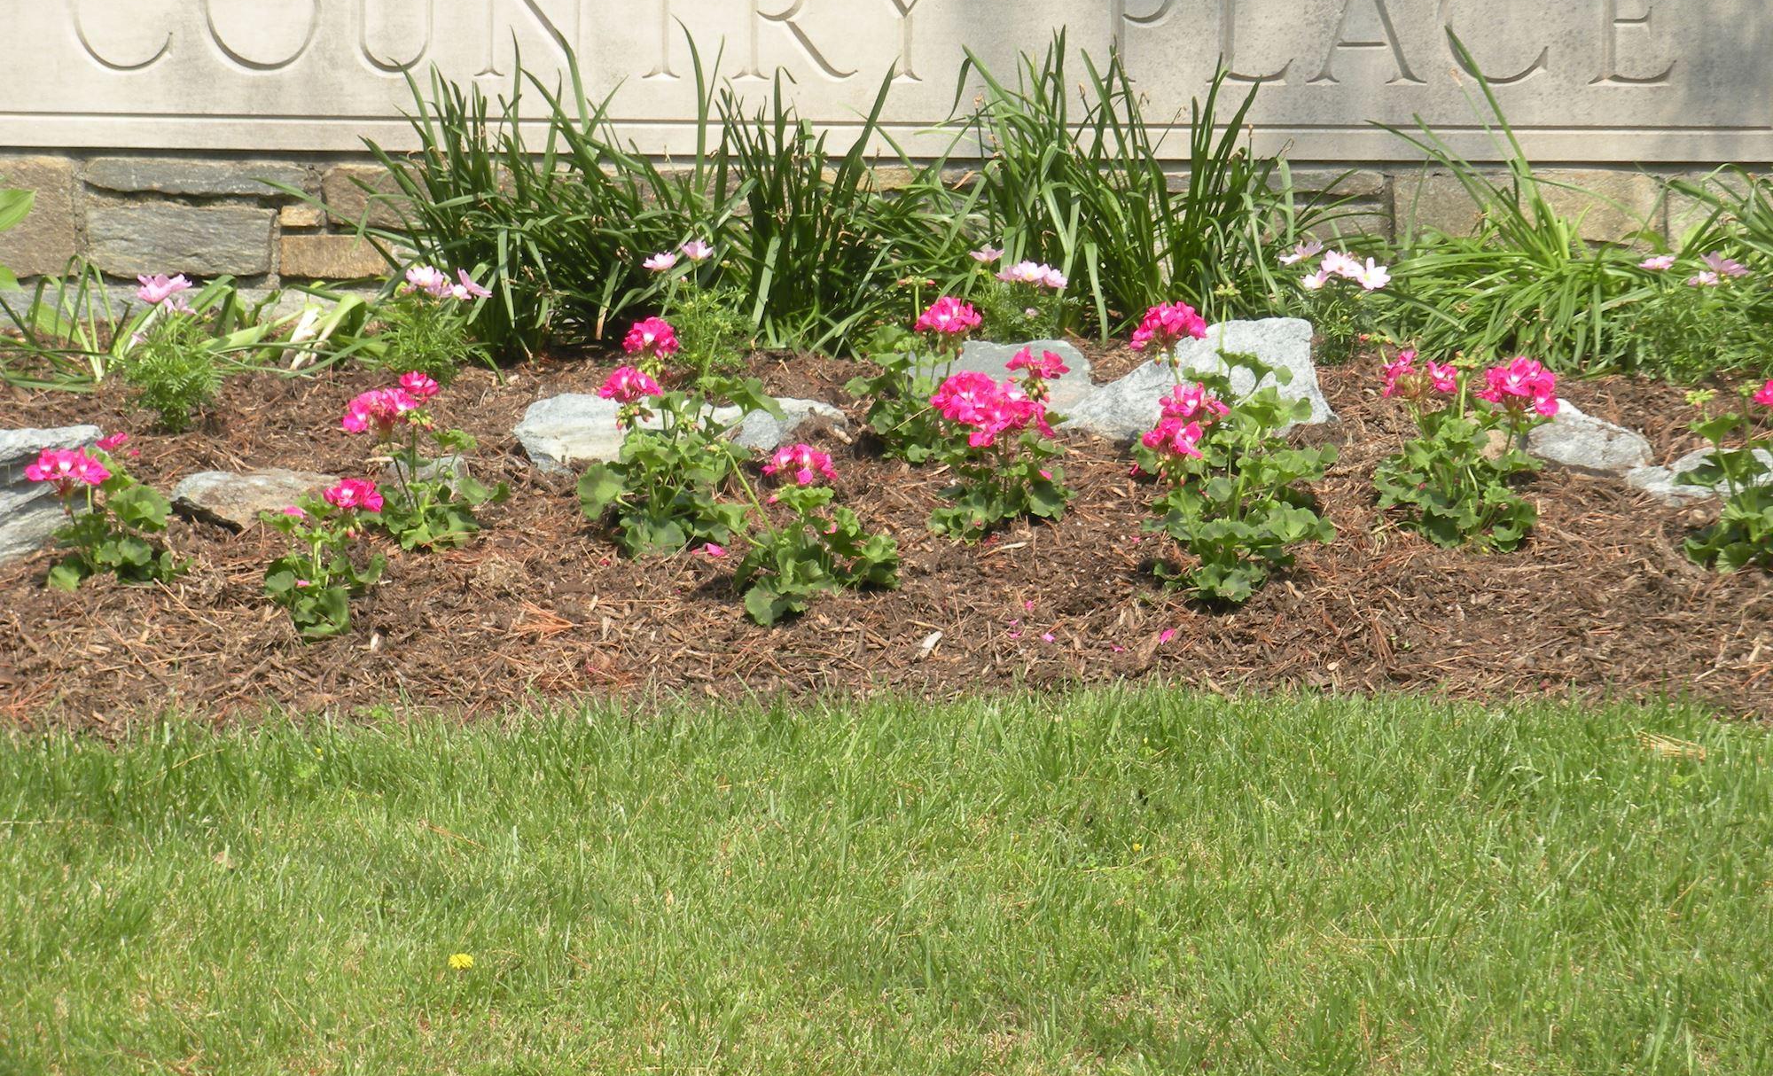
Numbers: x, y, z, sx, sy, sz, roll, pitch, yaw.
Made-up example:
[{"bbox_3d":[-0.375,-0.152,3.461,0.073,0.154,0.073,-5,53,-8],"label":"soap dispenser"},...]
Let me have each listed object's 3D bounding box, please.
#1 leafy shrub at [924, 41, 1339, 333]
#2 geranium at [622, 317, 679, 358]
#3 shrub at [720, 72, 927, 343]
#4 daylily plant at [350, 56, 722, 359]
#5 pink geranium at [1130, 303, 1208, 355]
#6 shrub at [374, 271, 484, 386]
[{"bbox_3d":[0.369,-0.529,9.100,0.620,0.420,0.430,0,7,0],"label":"leafy shrub"},{"bbox_3d":[-0.338,-0.287,8.600,0.082,0.056,0.080,0,7,0],"label":"geranium"},{"bbox_3d":[-0.098,-0.495,9.100,0.315,0.400,0.300,0,7,0],"label":"shrub"},{"bbox_3d":[-0.532,-0.503,9.100,0.560,0.430,0.420,0,7,0],"label":"daylily plant"},{"bbox_3d":[0.402,-0.298,8.550,0.110,0.072,0.100,0,7,0],"label":"pink geranium"},{"bbox_3d":[-0.686,-0.313,8.950,0.165,0.150,0.150,0,7,0],"label":"shrub"}]

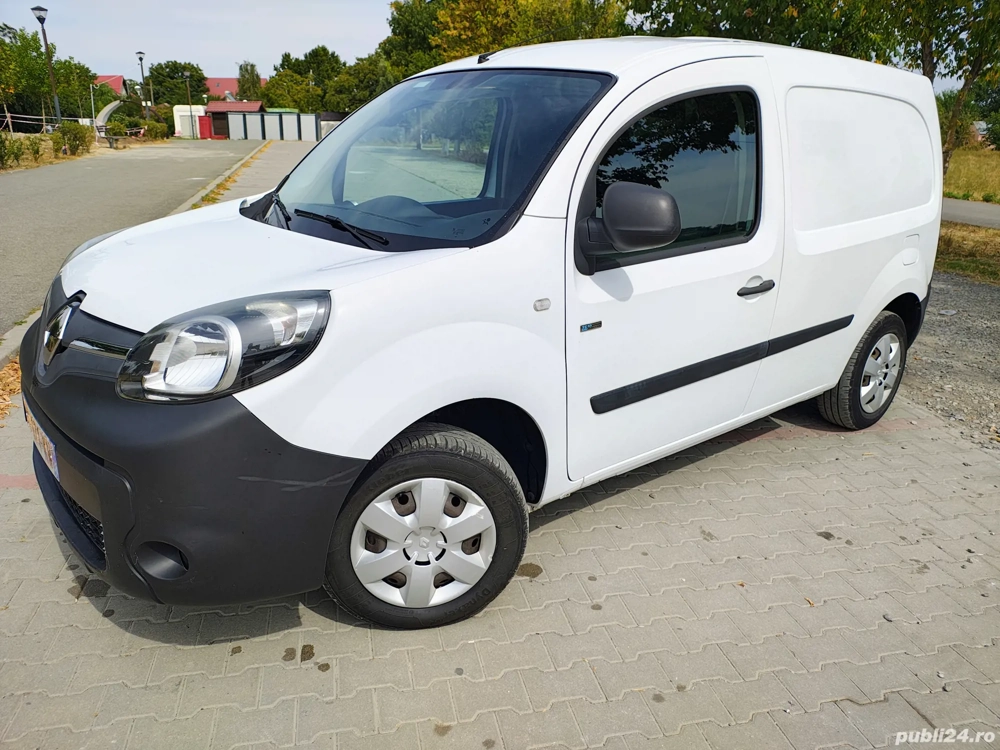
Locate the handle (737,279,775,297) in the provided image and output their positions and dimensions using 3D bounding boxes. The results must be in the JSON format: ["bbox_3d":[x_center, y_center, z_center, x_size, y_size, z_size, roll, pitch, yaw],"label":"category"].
[{"bbox_3d":[0.936,-0.328,2.663,0.215,0.050,0.060,-13,23,-36],"label":"handle"}]

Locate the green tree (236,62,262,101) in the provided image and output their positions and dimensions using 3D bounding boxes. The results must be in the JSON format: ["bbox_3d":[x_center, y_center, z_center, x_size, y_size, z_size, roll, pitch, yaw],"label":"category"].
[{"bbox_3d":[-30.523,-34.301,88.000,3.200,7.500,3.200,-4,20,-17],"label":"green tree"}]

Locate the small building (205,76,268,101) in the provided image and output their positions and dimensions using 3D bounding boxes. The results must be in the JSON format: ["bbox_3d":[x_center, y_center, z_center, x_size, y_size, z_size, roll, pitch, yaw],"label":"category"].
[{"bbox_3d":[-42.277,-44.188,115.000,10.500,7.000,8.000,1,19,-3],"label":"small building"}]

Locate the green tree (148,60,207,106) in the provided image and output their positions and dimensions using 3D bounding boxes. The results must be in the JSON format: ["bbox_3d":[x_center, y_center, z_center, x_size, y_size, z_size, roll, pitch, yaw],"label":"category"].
[{"bbox_3d":[-34.831,-30.167,78.000,6.400,6.990,6.000,1,19,0],"label":"green tree"}]

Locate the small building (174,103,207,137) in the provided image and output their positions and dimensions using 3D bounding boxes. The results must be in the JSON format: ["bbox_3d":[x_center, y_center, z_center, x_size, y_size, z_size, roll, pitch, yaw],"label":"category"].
[{"bbox_3d":[-24.506,-20.008,57.000,2.500,2.450,2.100,1,19,-3],"label":"small building"}]

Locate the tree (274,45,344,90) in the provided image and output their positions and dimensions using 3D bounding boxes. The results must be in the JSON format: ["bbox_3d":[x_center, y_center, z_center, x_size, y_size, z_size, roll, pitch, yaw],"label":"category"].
[{"bbox_3d":[-20.575,-30.852,78.000,7.600,8.850,7.000,1,19,0],"label":"tree"}]

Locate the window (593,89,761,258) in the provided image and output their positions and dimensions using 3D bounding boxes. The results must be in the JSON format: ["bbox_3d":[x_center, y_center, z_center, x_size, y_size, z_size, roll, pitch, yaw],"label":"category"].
[{"bbox_3d":[0.606,-0.681,2.395,0.900,0.550,0.070,-13,13,-36],"label":"window"}]

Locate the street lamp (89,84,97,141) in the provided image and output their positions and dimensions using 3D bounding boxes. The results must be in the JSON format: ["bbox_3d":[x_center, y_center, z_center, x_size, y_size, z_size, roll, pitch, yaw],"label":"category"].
[{"bbox_3d":[-19.652,-12.602,35.000,0.200,2.830,0.200,1,19,0],"label":"street lamp"}]

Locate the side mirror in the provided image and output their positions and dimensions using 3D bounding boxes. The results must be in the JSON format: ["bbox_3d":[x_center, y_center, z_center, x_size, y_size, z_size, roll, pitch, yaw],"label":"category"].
[{"bbox_3d":[0.397,-0.463,2.089,0.170,0.200,0.210,-13,23,-36],"label":"side mirror"}]

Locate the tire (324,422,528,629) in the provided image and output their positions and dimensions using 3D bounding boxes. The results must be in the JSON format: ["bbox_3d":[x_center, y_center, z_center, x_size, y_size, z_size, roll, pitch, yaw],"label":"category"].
[{"bbox_3d":[-0.237,0.454,2.178,0.630,0.625,0.205,-3,19,-12],"label":"tire"}]

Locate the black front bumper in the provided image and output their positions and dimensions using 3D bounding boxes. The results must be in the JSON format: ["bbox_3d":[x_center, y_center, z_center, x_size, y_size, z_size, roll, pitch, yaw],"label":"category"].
[{"bbox_3d":[-1.145,0.112,2.320,0.660,0.740,1.780,-13,23,-36],"label":"black front bumper"}]

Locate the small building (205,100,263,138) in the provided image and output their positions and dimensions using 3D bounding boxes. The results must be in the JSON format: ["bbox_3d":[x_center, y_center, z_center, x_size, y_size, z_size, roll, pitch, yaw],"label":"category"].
[{"bbox_3d":[-19.191,-18.567,52.500,3.900,2.550,3.000,-1,19,-6],"label":"small building"}]

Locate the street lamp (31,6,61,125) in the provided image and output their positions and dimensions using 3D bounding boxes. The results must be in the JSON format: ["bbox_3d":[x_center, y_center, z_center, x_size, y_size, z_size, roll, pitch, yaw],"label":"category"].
[{"bbox_3d":[-15.456,-10.063,25.000,0.580,4.810,0.580,1,19,0],"label":"street lamp"}]

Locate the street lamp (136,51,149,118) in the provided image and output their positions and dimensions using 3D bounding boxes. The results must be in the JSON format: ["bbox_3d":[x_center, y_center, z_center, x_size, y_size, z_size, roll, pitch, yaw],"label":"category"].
[{"bbox_3d":[-20.069,-15.762,41.000,0.530,4.820,0.530,1,19,0],"label":"street lamp"}]

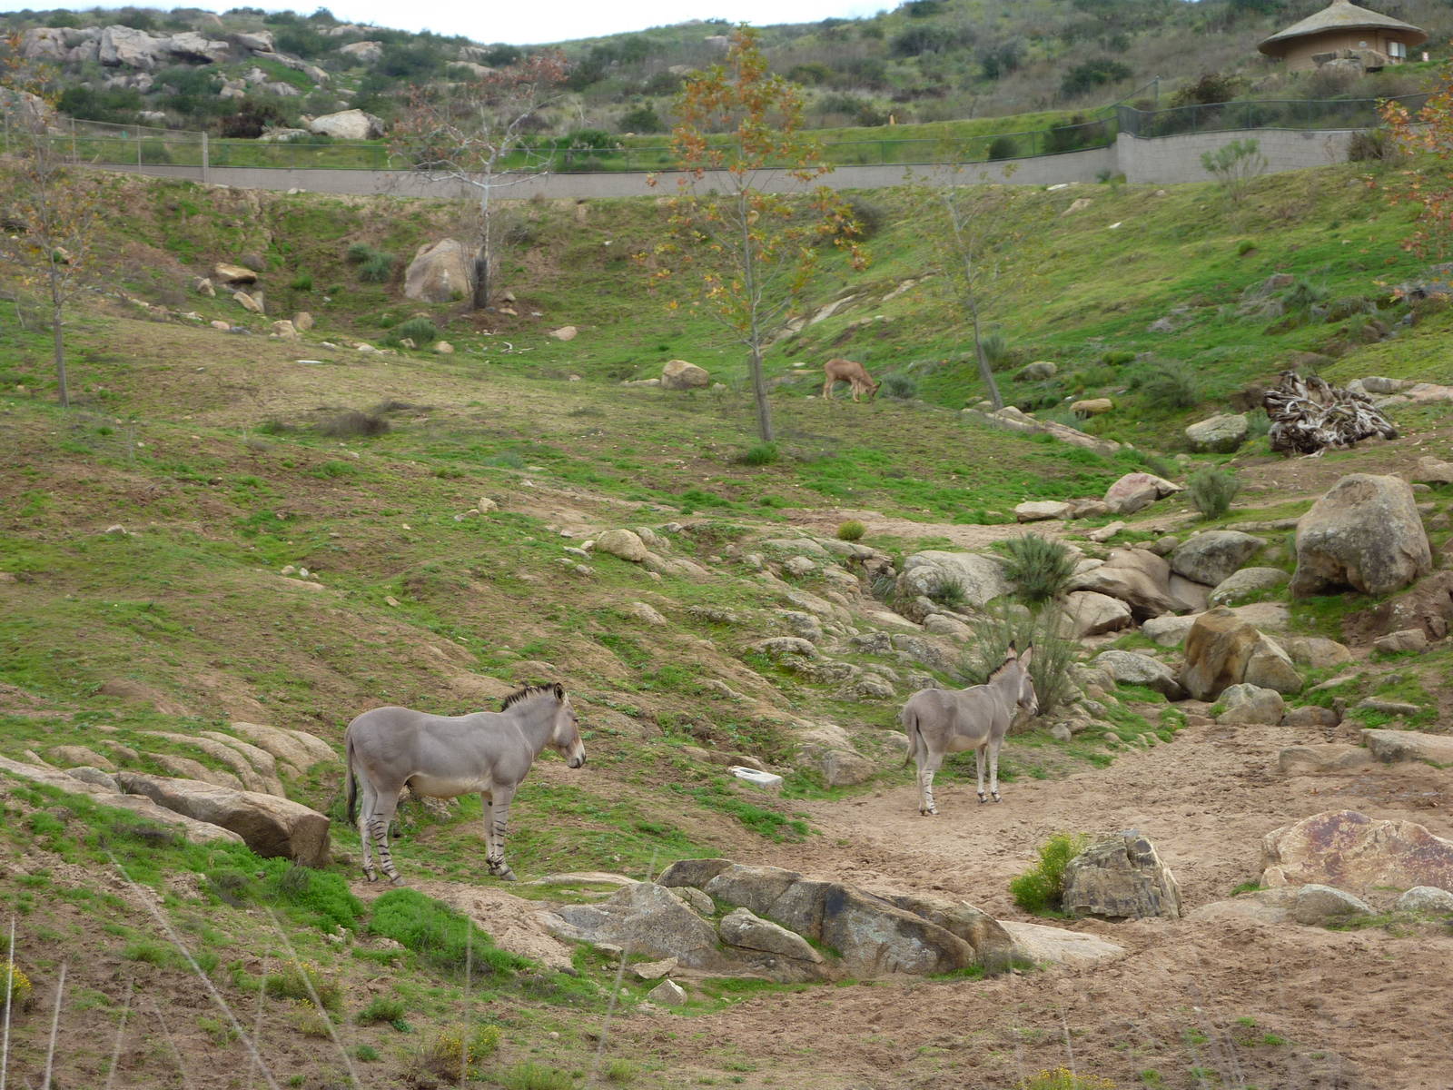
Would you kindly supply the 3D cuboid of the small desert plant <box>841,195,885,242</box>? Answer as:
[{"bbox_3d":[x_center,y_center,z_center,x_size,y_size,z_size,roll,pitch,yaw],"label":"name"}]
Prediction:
[{"bbox_3d":[4.162,-9.930,106.000,1.380,1.350,1.300,-2,-1,2],"label":"small desert plant"}]

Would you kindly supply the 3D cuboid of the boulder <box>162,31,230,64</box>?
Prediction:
[{"bbox_3d":[-28.942,-27.084,190.000,3.600,1.700,2.500,0,-1,0],"label":"boulder"}]

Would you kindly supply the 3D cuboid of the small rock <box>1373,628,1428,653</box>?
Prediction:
[{"bbox_3d":[9.097,1.286,47.000,0.700,0.340,0.500,0,-2,0],"label":"small rock"}]

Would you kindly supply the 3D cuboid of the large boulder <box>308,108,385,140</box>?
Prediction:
[{"bbox_3d":[-20.163,-22.333,185.000,4.100,1.650,3.000,-1,0,0],"label":"large boulder"}]

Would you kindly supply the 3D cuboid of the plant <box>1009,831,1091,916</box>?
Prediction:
[{"bbox_3d":[2.294,2.330,24.700,0.570,0.570,0.500,0,-1,0],"label":"plant"}]

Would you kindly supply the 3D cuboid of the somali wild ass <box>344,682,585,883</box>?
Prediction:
[{"bbox_3d":[-1.945,1.764,25.900,1.770,1.490,0.460,-1,0,-8],"label":"somali wild ass"}]

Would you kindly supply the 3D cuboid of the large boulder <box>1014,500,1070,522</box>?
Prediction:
[{"bbox_3d":[4.937,-0.524,54.500,0.880,0.340,0.600,-1,0,0],"label":"large boulder"}]

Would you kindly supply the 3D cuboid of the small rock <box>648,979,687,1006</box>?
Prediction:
[{"bbox_3d":[-0.399,2.991,23.300,0.273,0.149,0.220,0,2,0],"label":"small rock"}]

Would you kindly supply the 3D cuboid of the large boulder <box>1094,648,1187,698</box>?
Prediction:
[{"bbox_3d":[5.256,1.660,44.500,1.150,0.620,0.900,0,-2,0],"label":"large boulder"}]

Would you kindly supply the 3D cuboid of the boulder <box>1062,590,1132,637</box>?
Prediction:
[{"bbox_3d":[5.053,0.939,47.500,0.938,0.578,0.800,-2,-4,6],"label":"boulder"}]

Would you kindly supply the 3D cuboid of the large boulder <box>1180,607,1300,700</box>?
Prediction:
[{"bbox_3d":[6.266,1.322,42.500,1.468,1.082,1.150,0,2,0],"label":"large boulder"}]

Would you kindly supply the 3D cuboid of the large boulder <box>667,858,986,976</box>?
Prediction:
[{"bbox_3d":[0.603,2.205,20.600,1.862,0.638,0.950,-3,-4,17],"label":"large boulder"}]

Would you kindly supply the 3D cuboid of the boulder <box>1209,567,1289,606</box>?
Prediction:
[{"bbox_3d":[7.269,0.577,48.500,1.100,0.510,0.800,-3,-1,8],"label":"boulder"}]

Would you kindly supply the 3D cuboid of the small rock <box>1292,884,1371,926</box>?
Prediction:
[{"bbox_3d":[3.824,2.276,22.000,0.470,0.250,0.380,0,-2,0],"label":"small rock"}]

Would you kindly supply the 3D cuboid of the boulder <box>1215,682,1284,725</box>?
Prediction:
[{"bbox_3d":[6.172,1.877,41.000,0.815,0.474,0.600,0,2,0],"label":"boulder"}]

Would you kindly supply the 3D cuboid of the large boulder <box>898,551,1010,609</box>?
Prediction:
[{"bbox_3d":[3.188,0.493,48.800,1.530,0.780,1.150,-2,-1,4],"label":"large boulder"}]

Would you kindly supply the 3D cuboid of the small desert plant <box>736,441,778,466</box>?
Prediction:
[{"bbox_3d":[0.506,-1.507,57.500,0.684,0.366,0.600,-2,-4,1],"label":"small desert plant"}]

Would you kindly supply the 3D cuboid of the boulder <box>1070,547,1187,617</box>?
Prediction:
[{"bbox_3d":[5.456,0.526,47.500,1.600,0.920,1.200,-1,0,0],"label":"boulder"}]

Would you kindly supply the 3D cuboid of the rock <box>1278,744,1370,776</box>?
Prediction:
[{"bbox_3d":[6.611,2.377,38.500,1.040,0.330,0.700,-1,0,0],"label":"rock"}]

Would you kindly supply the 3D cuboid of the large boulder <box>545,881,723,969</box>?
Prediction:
[{"bbox_3d":[-0.678,2.838,26.000,1.380,0.600,0.950,-1,0,0],"label":"large boulder"}]

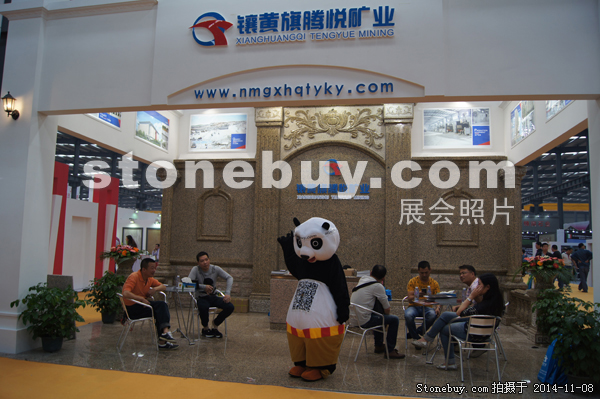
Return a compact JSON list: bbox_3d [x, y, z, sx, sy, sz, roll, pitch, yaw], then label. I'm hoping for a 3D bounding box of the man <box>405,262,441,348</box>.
[{"bbox_3d":[1.857,1.569,6.834,0.540,1.250,0.720,0,-5,16],"label":"man"}]

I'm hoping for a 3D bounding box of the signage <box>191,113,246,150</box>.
[{"bbox_3d":[-1.929,-1.577,10.579,1.380,0.910,0.060,0,-5,10],"label":"signage"}]

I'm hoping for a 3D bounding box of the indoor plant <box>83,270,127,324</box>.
[{"bbox_3d":[-3.208,1.699,7.818,0.830,0.880,0.820,1,-5,11],"label":"indoor plant"}]

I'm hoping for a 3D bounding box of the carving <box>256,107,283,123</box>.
[{"bbox_3d":[-0.685,-1.906,10.288,0.570,0.340,0.200,0,-5,10],"label":"carving"}]

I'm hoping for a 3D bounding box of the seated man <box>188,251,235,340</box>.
[{"bbox_3d":[-1.372,1.472,7.157,0.660,1.320,0.780,2,-5,-9],"label":"seated man"}]

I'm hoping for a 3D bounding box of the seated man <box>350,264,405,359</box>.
[{"bbox_3d":[1.027,1.500,6.132,0.800,1.220,0.520,4,-6,-28],"label":"seated man"}]

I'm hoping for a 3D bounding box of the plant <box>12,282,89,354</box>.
[{"bbox_3d":[-3.298,1.534,5.988,0.930,0.890,0.920,1,-5,11],"label":"plant"}]

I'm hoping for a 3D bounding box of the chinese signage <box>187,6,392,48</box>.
[{"bbox_3d":[-0.149,-2.084,5.351,2.470,0.450,0.060,1,-5,11],"label":"chinese signage"}]

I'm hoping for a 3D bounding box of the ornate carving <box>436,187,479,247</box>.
[{"bbox_3d":[3.386,0.379,9.646,0.860,1.275,0.100,0,-6,10],"label":"ornate carving"}]

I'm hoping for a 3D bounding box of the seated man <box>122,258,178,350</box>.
[{"bbox_3d":[-2.167,1.501,6.530,0.820,1.280,0.530,1,-5,-2],"label":"seated man"}]

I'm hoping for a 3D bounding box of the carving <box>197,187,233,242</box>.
[{"bbox_3d":[-1.995,0.360,10.572,0.895,1.287,0.100,0,-6,10],"label":"carving"}]

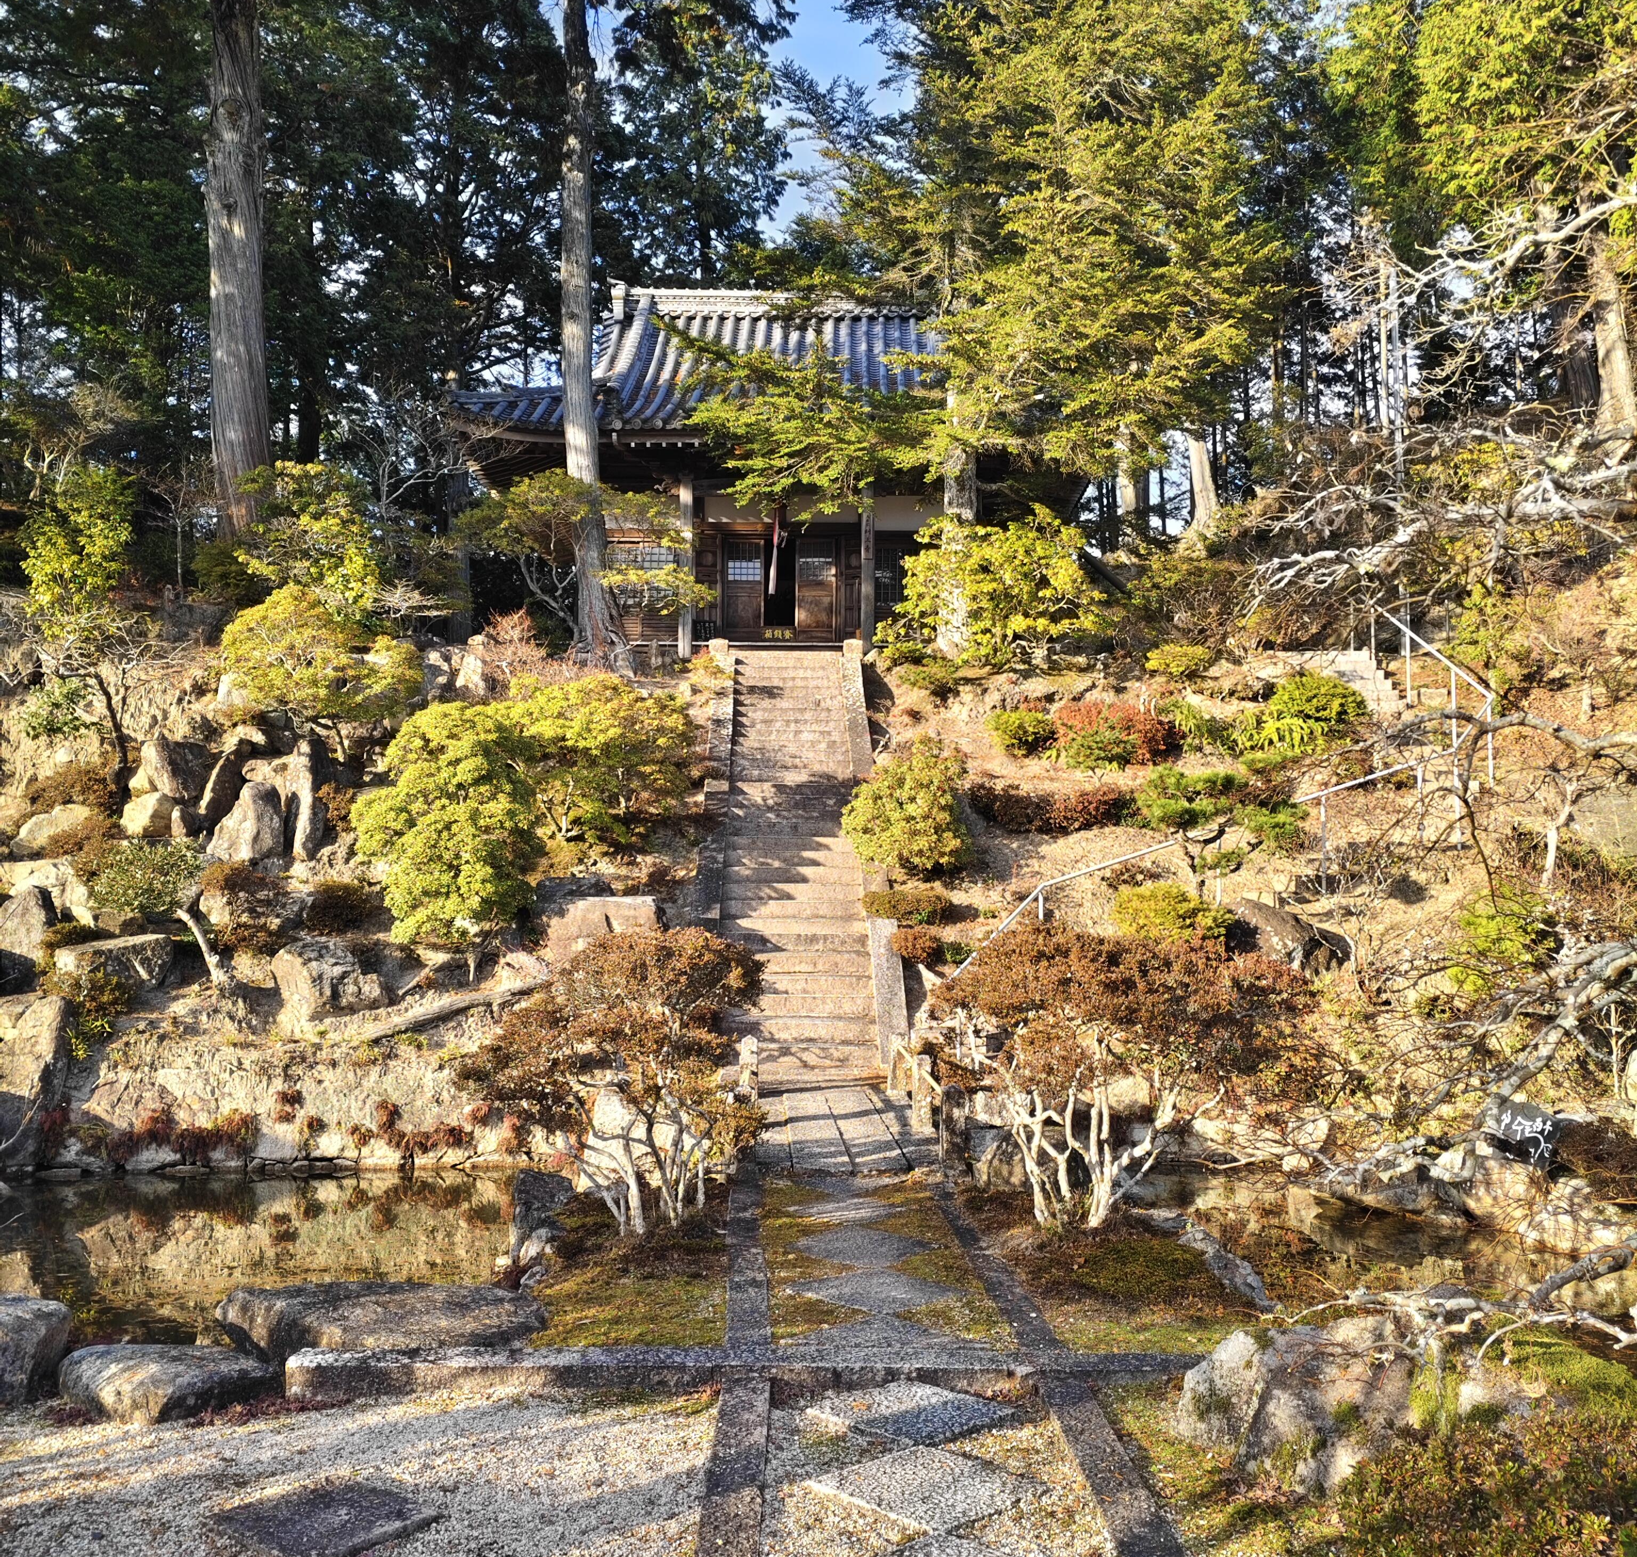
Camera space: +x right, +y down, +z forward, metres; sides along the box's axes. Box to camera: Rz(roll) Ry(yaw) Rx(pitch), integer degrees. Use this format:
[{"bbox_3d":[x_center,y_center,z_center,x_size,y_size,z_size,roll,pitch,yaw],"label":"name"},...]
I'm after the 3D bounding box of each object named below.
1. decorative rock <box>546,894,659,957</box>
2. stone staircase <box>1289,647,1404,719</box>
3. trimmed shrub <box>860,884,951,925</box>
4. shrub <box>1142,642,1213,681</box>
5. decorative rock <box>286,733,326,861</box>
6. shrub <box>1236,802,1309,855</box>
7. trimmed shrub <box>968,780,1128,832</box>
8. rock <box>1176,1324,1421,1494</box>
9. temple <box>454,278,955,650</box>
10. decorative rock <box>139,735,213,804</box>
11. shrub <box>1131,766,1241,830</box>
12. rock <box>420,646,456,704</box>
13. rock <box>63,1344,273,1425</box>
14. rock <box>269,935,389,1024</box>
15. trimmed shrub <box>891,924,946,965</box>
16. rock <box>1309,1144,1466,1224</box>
[{"bbox_3d":[-2.118,1.465,16.100,1.128,0.664,0.750,0,-1,0],"label":"decorative rock"},{"bbox_3d":[6.260,-1.117,19.700,1.150,0.950,1.400,0,-5,0],"label":"stone staircase"},{"bbox_3d":[0.788,1.147,15.000,0.830,0.370,0.750,0,-5,0],"label":"trimmed shrub"},{"bbox_3d":[5.048,-1.639,23.000,0.973,0.522,0.900,0,-1,0],"label":"shrub"},{"bbox_3d":[-5.367,0.206,17.200,0.409,1.316,0.500,0,-1,0],"label":"decorative rock"},{"bbox_3d":[4.178,0.455,15.100,0.660,0.480,0.600,0,-5,0],"label":"shrub"},{"bbox_3d":[2.222,0.280,15.900,1.556,0.529,0.750,0,-4,-3],"label":"trimmed shrub"},{"bbox_3d":[1.675,2.100,5.750,0.830,0.430,0.700,0,-1,0],"label":"rock"},{"bbox_3d":[-0.670,-4.367,23.396,8.200,6.200,8.200,0,-4,-3],"label":"temple"},{"bbox_3d":[-6.264,-0.084,16.000,0.640,0.666,0.650,0,-4,-3],"label":"decorative rock"},{"bbox_3d":[3.295,0.192,14.700,0.959,0.566,0.800,0,-4,-3],"label":"shrub"},{"bbox_3d":[-5.103,-1.396,22.000,0.478,0.752,0.500,0,-1,0],"label":"rock"},{"bbox_3d":[-2.016,1.880,5.120,0.630,0.180,0.440,0,-4,-3],"label":"rock"},{"bbox_3d":[-3.841,1.565,12.900,0.850,0.660,0.750,0,-4,-3],"label":"rock"},{"bbox_3d":[0.817,1.366,13.500,0.440,0.337,0.450,0,-4,-3],"label":"trimmed shrub"},{"bbox_3d":[4.232,3.020,12.200,1.153,0.589,0.750,0,-1,0],"label":"rock"}]

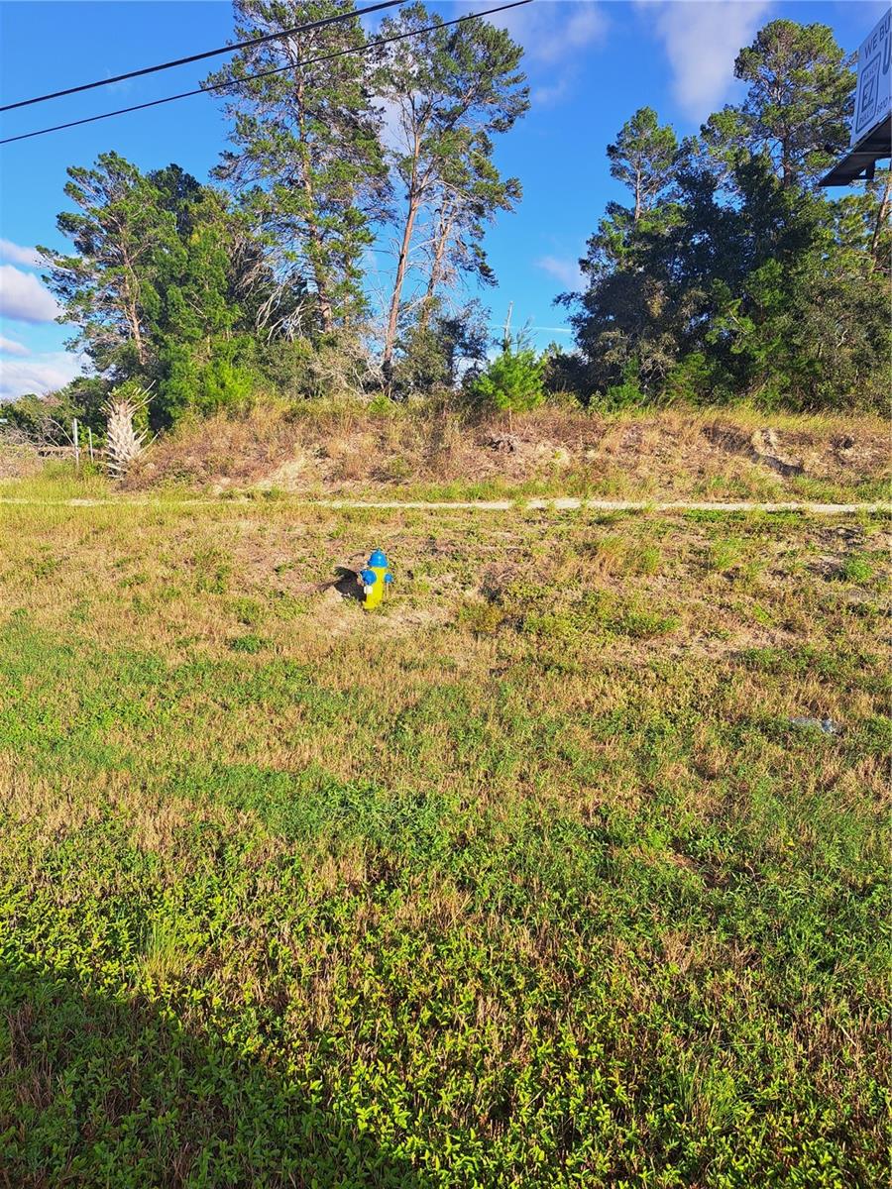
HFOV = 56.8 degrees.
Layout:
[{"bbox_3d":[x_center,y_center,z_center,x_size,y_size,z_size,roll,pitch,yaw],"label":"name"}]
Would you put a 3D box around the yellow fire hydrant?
[{"bbox_3d":[-0.867,-0.182,9.956,0.400,0.735,0.380,11,11,25],"label":"yellow fire hydrant"}]

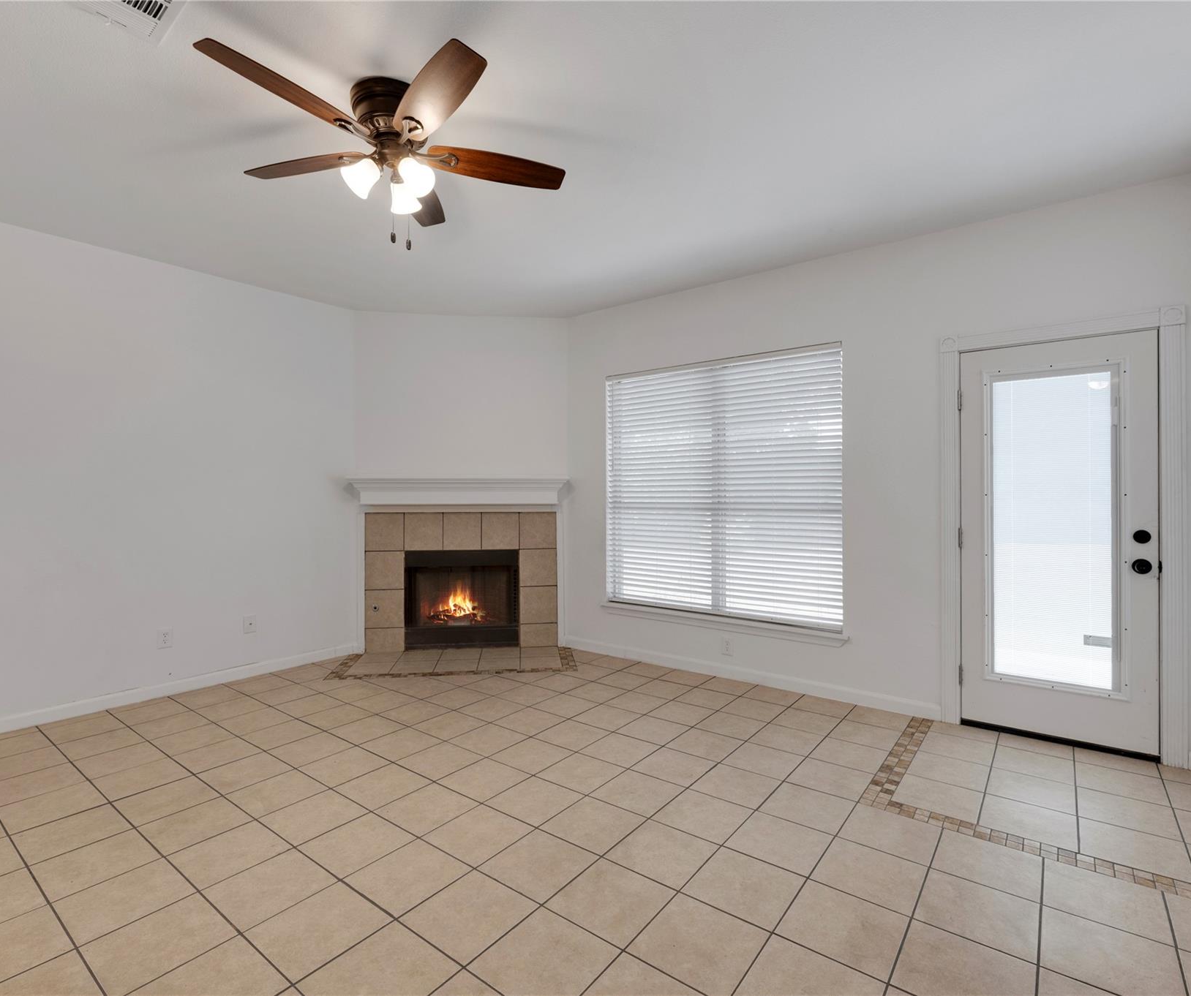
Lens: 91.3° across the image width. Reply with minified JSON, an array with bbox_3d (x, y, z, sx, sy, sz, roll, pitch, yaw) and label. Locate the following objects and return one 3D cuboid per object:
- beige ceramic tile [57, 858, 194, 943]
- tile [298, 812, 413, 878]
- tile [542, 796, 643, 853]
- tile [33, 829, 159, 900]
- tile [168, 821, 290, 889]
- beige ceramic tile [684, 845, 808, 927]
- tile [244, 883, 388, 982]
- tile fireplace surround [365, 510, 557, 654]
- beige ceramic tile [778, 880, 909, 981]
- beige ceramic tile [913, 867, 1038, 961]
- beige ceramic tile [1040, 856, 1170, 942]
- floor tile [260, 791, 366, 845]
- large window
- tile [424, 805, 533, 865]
[{"bbox_3d":[-1.483,1.264,1.832,0.303,0.012,0.303,0,0,37],"label":"beige ceramic tile"},{"bbox_3d":[-0.856,1.250,2.100,0.298,0.010,0.298,0,-1,37],"label":"tile"},{"bbox_3d":[-0.005,1.250,2.224,0.298,0.010,0.298,0,-1,37],"label":"tile"},{"bbox_3d":[-1.728,1.266,2.018,0.303,0.012,0.303,0,0,37],"label":"tile"},{"bbox_3d":[-1.297,1.266,2.077,0.303,0.012,0.303,0,0,37],"label":"tile"},{"bbox_3d":[0.482,1.263,1.885,0.303,0.012,0.303,0,0,37],"label":"beige ceramic tile"},{"bbox_3d":[-0.796,1.246,1.685,0.298,0.010,0.298,0,-1,37],"label":"tile"},{"bbox_3d":[-1.084,0.680,4.775,1.538,1.114,0.040,0,-1,-7],"label":"tile fireplace surround"},{"bbox_3d":[0.727,1.262,1.699,0.303,0.012,0.303,0,0,37],"label":"beige ceramic tile"},{"bbox_3d":[1.146,1.244,1.744,0.298,0.010,0.298,0,-1,37],"label":"beige ceramic tile"},{"bbox_3d":[1.587,1.261,1.818,0.303,0.012,0.303,0,0,37],"label":"beige ceramic tile"},{"bbox_3d":[-1.100,1.252,2.281,0.298,0.010,0.298,0,-1,37],"label":"floor tile"},{"bbox_3d":[0.825,-0.071,4.160,1.800,1.810,0.100,0,0,37],"label":"large window"},{"bbox_3d":[-0.432,1.250,2.160,0.298,0.010,0.298,0,-1,37],"label":"tile"}]

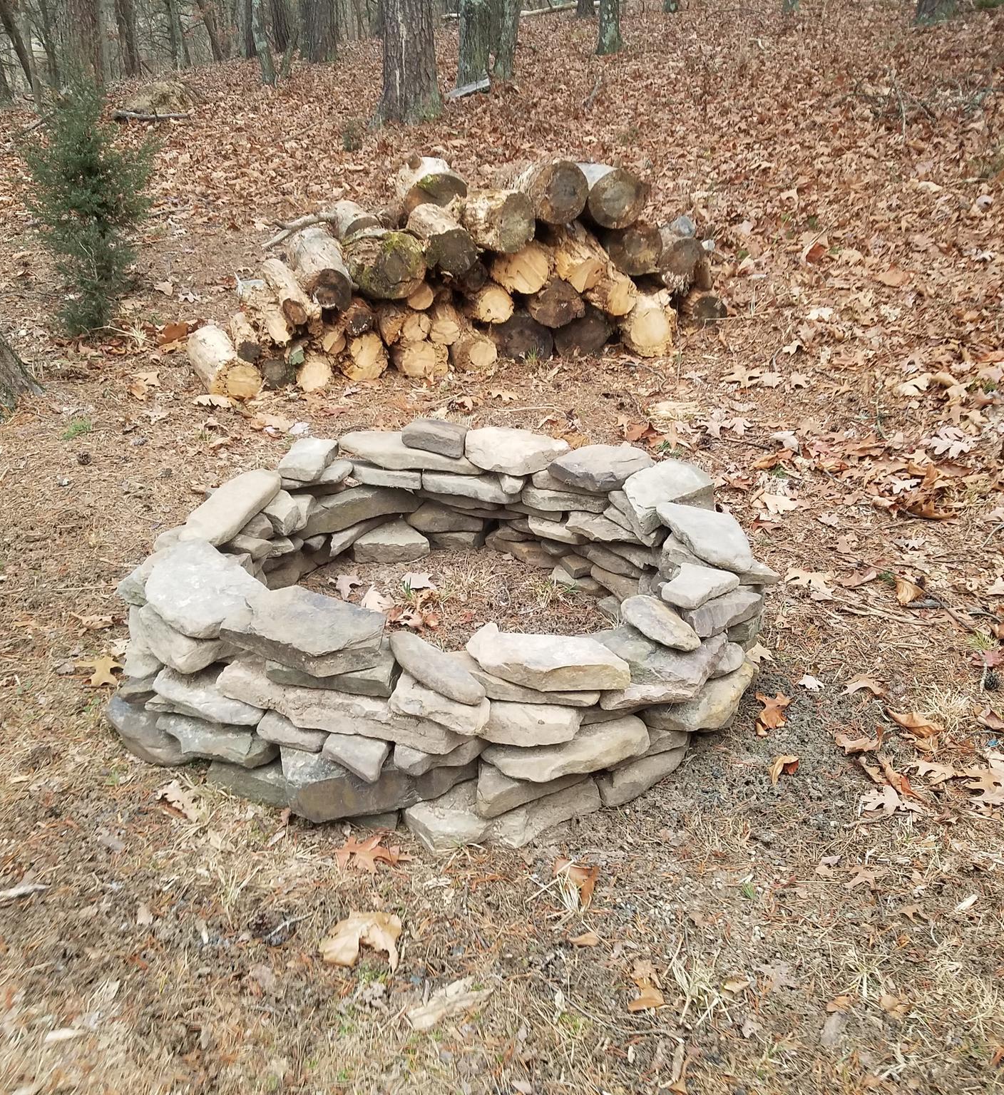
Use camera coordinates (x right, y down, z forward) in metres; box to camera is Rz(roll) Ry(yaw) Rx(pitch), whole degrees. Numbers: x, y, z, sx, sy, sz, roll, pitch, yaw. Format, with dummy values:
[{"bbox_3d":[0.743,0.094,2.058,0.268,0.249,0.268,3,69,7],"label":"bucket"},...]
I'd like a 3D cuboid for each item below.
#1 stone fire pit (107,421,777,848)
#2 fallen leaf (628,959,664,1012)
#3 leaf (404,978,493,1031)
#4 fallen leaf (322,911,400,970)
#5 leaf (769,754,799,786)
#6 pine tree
[{"bbox_3d":[-0.140,0.090,2.871,1.640,0.360,1.640,0,24,0],"label":"stone fire pit"},{"bbox_3d":[0.243,0.736,1.845,0.061,0.030,0.085,0,24,0],"label":"fallen leaf"},{"bbox_3d":[-0.088,0.754,1.811,0.149,0.025,0.070,-10,26,-21],"label":"leaf"},{"bbox_3d":[-0.247,0.691,1.927,0.144,0.045,0.106,0,24,0],"label":"fallen leaf"},{"bbox_3d":[0.613,0.485,2.384,0.067,0.040,0.072,0,24,0],"label":"leaf"},{"bbox_3d":[-2.110,-1.716,5.647,0.670,1.220,0.670,0,24,0],"label":"pine tree"}]

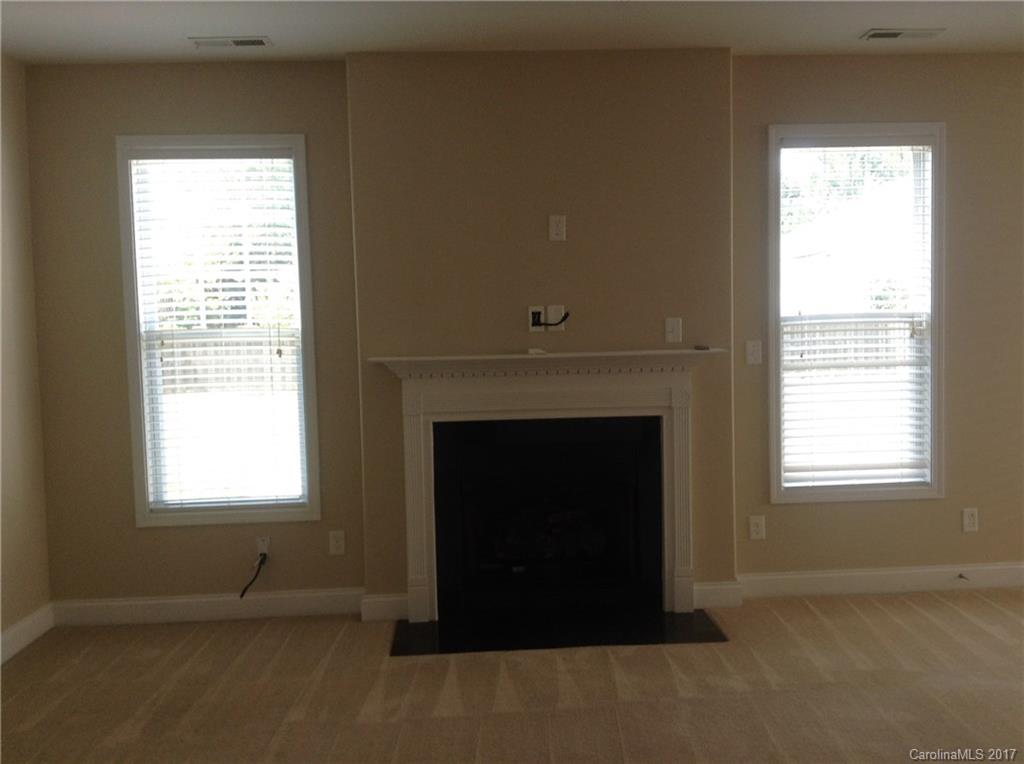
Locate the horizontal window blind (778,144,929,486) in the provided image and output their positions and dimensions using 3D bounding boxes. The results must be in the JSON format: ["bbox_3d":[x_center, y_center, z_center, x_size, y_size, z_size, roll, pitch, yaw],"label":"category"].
[{"bbox_3d":[1.740,-0.327,4.953,0.786,1.744,0.050,-2,4,-3],"label":"horizontal window blind"}]

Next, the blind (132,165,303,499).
[{"bbox_3d":[-1.437,-0.242,4.803,0.788,1.740,0.055,-2,4,-3],"label":"blind"}]

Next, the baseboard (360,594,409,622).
[{"bbox_3d":[-0.620,1.103,4.755,0.227,0.124,0.018,-2,4,-3],"label":"baseboard"}]

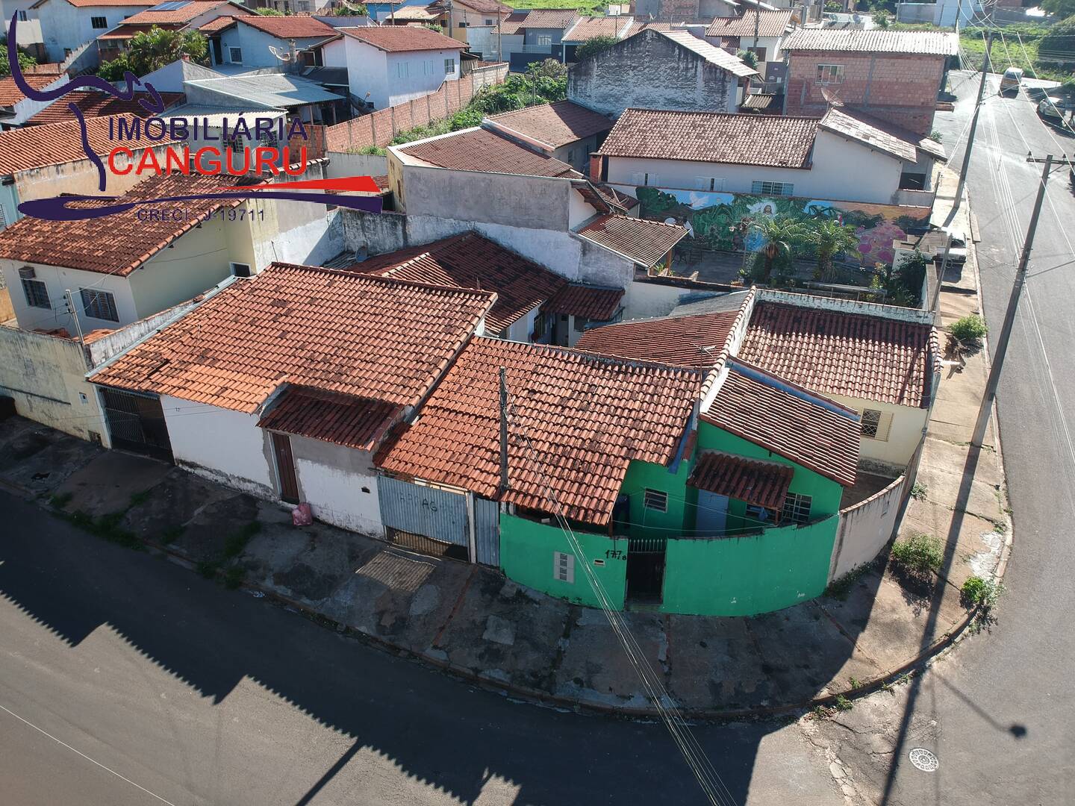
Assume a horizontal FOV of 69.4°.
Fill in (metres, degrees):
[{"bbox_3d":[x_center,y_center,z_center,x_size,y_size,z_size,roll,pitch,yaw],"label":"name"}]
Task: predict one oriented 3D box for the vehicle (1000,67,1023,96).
[{"bbox_3d":[46.763,-32.062,76.902,1.700,1.560,4.100,11,33,22],"label":"vehicle"}]

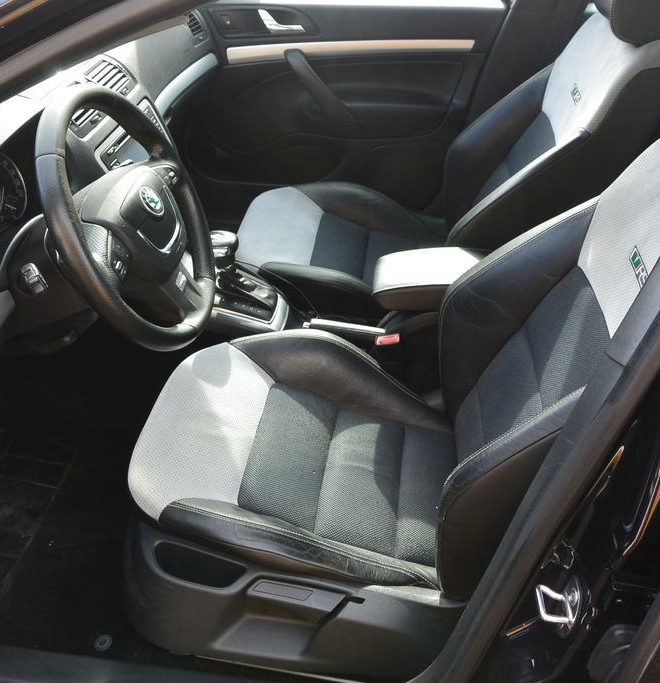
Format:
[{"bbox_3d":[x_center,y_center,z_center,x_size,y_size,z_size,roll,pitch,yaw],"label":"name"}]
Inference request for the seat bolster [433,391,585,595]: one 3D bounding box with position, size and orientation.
[{"bbox_3d":[0.250,0.183,1.017,0.171,0.457,0.110,19,38,-5],"label":"seat bolster"}]

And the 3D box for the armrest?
[{"bbox_3d":[0.231,-0.122,1.488,0.296,0.068,0.147,3,37,8],"label":"armrest"}]

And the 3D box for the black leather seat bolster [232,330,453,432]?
[{"bbox_3d":[0.029,0.056,1.465,0.471,0.146,0.117,12,38,0],"label":"black leather seat bolster"}]

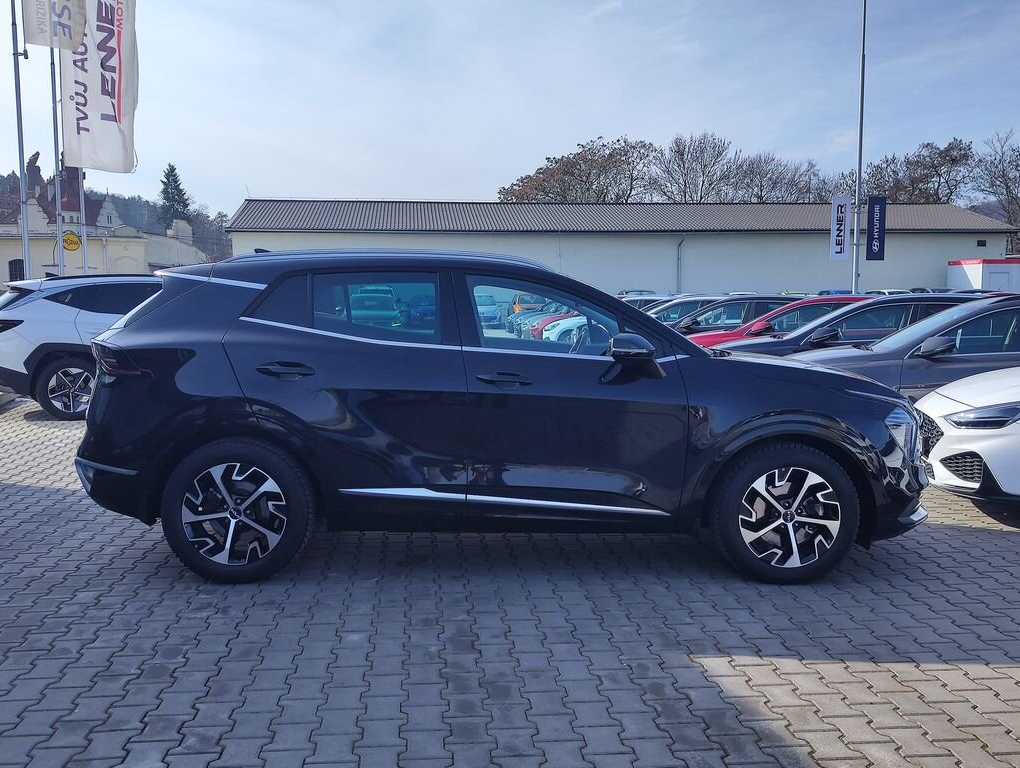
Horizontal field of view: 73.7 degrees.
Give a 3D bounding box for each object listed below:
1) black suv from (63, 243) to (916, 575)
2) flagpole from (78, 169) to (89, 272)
[{"bbox_3d":[0.008,0.060,4.136,4.515,1.650,1.900,0,7,-1],"label":"black suv"},{"bbox_3d":[-9.400,-4.722,14.900,0.110,8.700,0.110,0,7,0],"label":"flagpole"}]

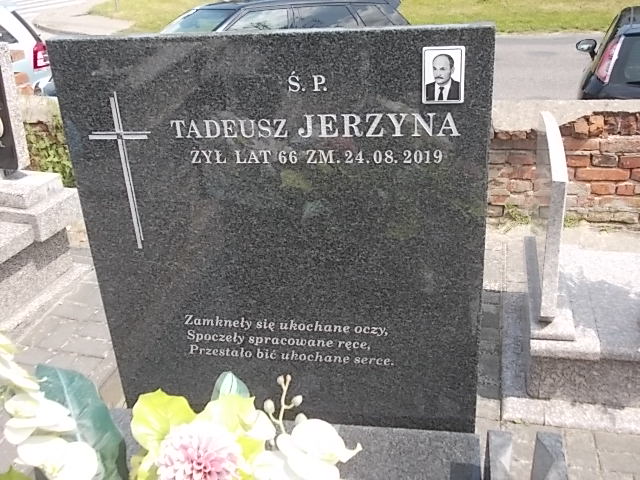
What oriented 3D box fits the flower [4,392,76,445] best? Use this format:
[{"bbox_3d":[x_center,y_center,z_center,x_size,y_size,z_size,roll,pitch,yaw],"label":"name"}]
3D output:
[{"bbox_3d":[-0.394,0.252,0.990,0.092,0.060,0.060,6,26,20],"label":"flower"}]

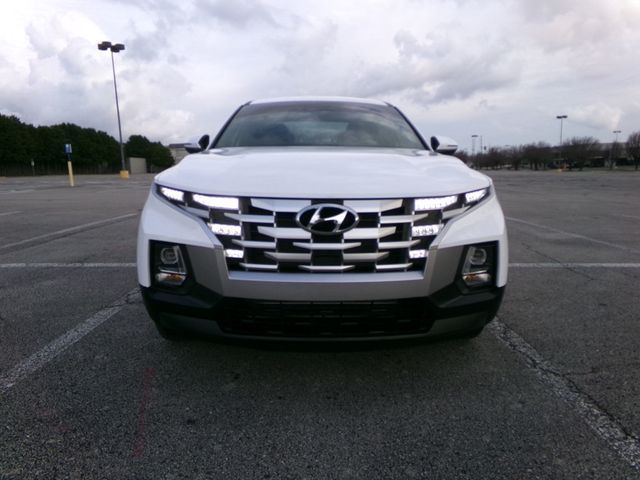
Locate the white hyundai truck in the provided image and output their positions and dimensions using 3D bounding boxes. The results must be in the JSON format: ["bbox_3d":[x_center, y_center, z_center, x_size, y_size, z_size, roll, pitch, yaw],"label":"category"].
[{"bbox_3d":[-0.017,-0.490,4.292,1.905,1.694,4.970,0,9,-1],"label":"white hyundai truck"}]

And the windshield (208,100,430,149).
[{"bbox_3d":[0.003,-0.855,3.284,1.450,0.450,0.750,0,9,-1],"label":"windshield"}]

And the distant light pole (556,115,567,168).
[{"bbox_3d":[45.317,-18.107,83.164,2.000,10.600,1.400,0,9,0],"label":"distant light pole"}]

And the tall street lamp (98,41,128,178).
[{"bbox_3d":[-16.236,-10.311,35.801,2.000,10.600,1.800,0,9,0],"label":"tall street lamp"}]

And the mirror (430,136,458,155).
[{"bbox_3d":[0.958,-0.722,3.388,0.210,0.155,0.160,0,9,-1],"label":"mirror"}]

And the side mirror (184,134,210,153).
[{"bbox_3d":[-0.932,-0.724,3.347,0.210,0.155,0.160,0,9,-1],"label":"side mirror"}]

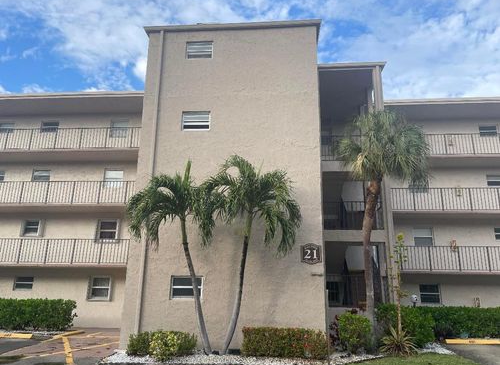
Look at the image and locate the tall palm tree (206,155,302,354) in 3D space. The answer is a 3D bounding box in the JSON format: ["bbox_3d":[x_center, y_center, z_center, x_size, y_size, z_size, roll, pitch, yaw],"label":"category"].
[{"bbox_3d":[0.083,1.792,9.800,2.579,5.247,2.300,0,-15,5],"label":"tall palm tree"}]

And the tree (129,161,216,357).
[{"bbox_3d":[-2.163,1.878,9.976,2.500,5.082,2.200,0,-15,5],"label":"tree"}]

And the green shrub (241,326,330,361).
[{"bbox_3d":[0.870,4.097,9.577,2.235,0.711,0.750,0,-15,5],"label":"green shrub"}]

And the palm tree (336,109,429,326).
[{"bbox_3d":[4.110,1.177,11.272,2.787,7.356,2.600,0,-15,5],"label":"palm tree"}]

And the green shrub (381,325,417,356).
[{"bbox_3d":[4.135,4.368,10.410,1.022,0.749,1.050,0,-15,5],"label":"green shrub"}]

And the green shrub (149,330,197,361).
[{"bbox_3d":[-1.945,4.045,9.425,1.227,0.619,1.050,0,-15,5],"label":"green shrub"}]

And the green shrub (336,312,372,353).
[{"bbox_3d":[2.883,4.160,10.369,0.975,1.079,1.050,0,-15,5],"label":"green shrub"}]

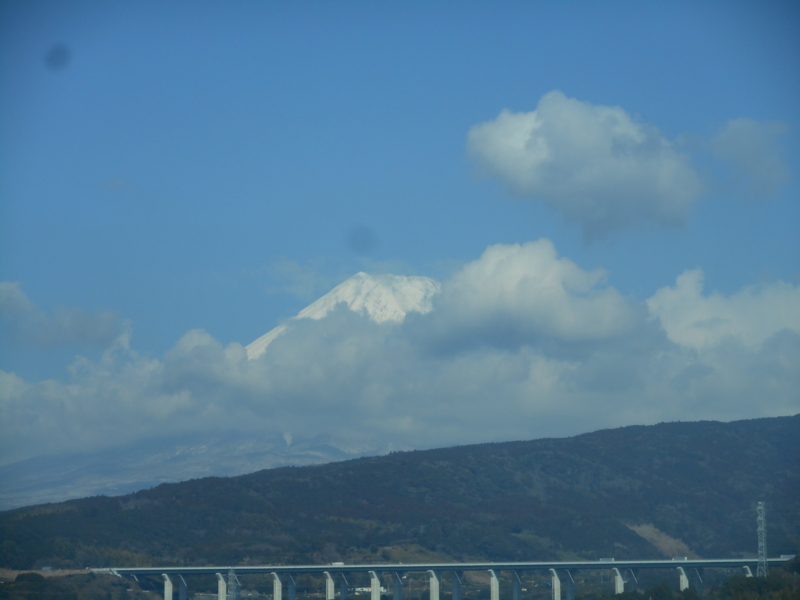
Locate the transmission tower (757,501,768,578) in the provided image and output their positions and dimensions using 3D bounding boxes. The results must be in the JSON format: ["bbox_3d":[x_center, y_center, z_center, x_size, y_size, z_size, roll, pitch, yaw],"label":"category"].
[{"bbox_3d":[187.800,126.600,1400.000,6.000,43.400,7.800,-4,-9,26],"label":"transmission tower"}]

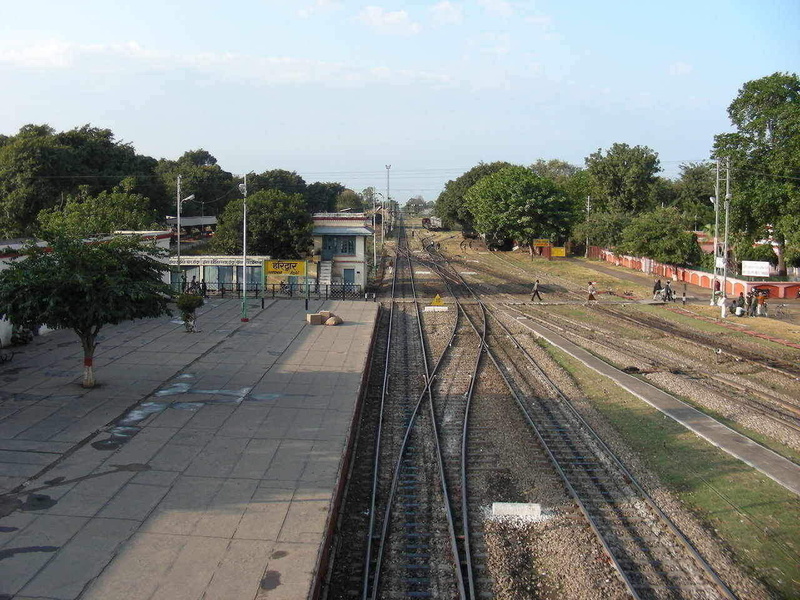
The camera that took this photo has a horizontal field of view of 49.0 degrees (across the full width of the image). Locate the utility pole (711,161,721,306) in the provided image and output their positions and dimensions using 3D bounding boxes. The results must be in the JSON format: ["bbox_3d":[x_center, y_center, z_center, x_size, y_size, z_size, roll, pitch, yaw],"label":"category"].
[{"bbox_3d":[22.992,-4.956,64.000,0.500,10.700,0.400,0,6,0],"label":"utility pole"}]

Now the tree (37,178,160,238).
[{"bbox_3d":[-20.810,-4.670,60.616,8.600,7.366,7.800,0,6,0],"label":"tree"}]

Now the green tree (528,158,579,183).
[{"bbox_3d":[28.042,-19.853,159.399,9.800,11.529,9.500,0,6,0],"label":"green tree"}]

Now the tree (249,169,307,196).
[{"bbox_3d":[-18.587,-13.294,134.344,10.500,13.600,10.500,0,6,0],"label":"tree"}]

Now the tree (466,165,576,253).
[{"bbox_3d":[19.600,-14.924,143.724,17.300,14.200,15.500,0,6,0],"label":"tree"}]

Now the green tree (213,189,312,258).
[{"bbox_3d":[-12.811,-5.836,81.823,9.400,9.100,9.000,0,6,0],"label":"green tree"}]

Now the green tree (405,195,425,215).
[{"bbox_3d":[8.837,-52.399,517.355,13.000,16.000,13.000,0,6,0],"label":"green tree"}]

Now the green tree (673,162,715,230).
[{"bbox_3d":[43.144,-12.803,127.358,9.000,14.000,9.000,0,6,0],"label":"green tree"}]

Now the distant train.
[{"bbox_3d":[11.360,-25.652,306.966,3.200,4.200,20.000,1,6,13],"label":"distant train"}]

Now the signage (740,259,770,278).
[{"bbox_3d":[28.571,-2.481,70.500,2.050,1.200,0.100,4,7,33],"label":"signage"}]

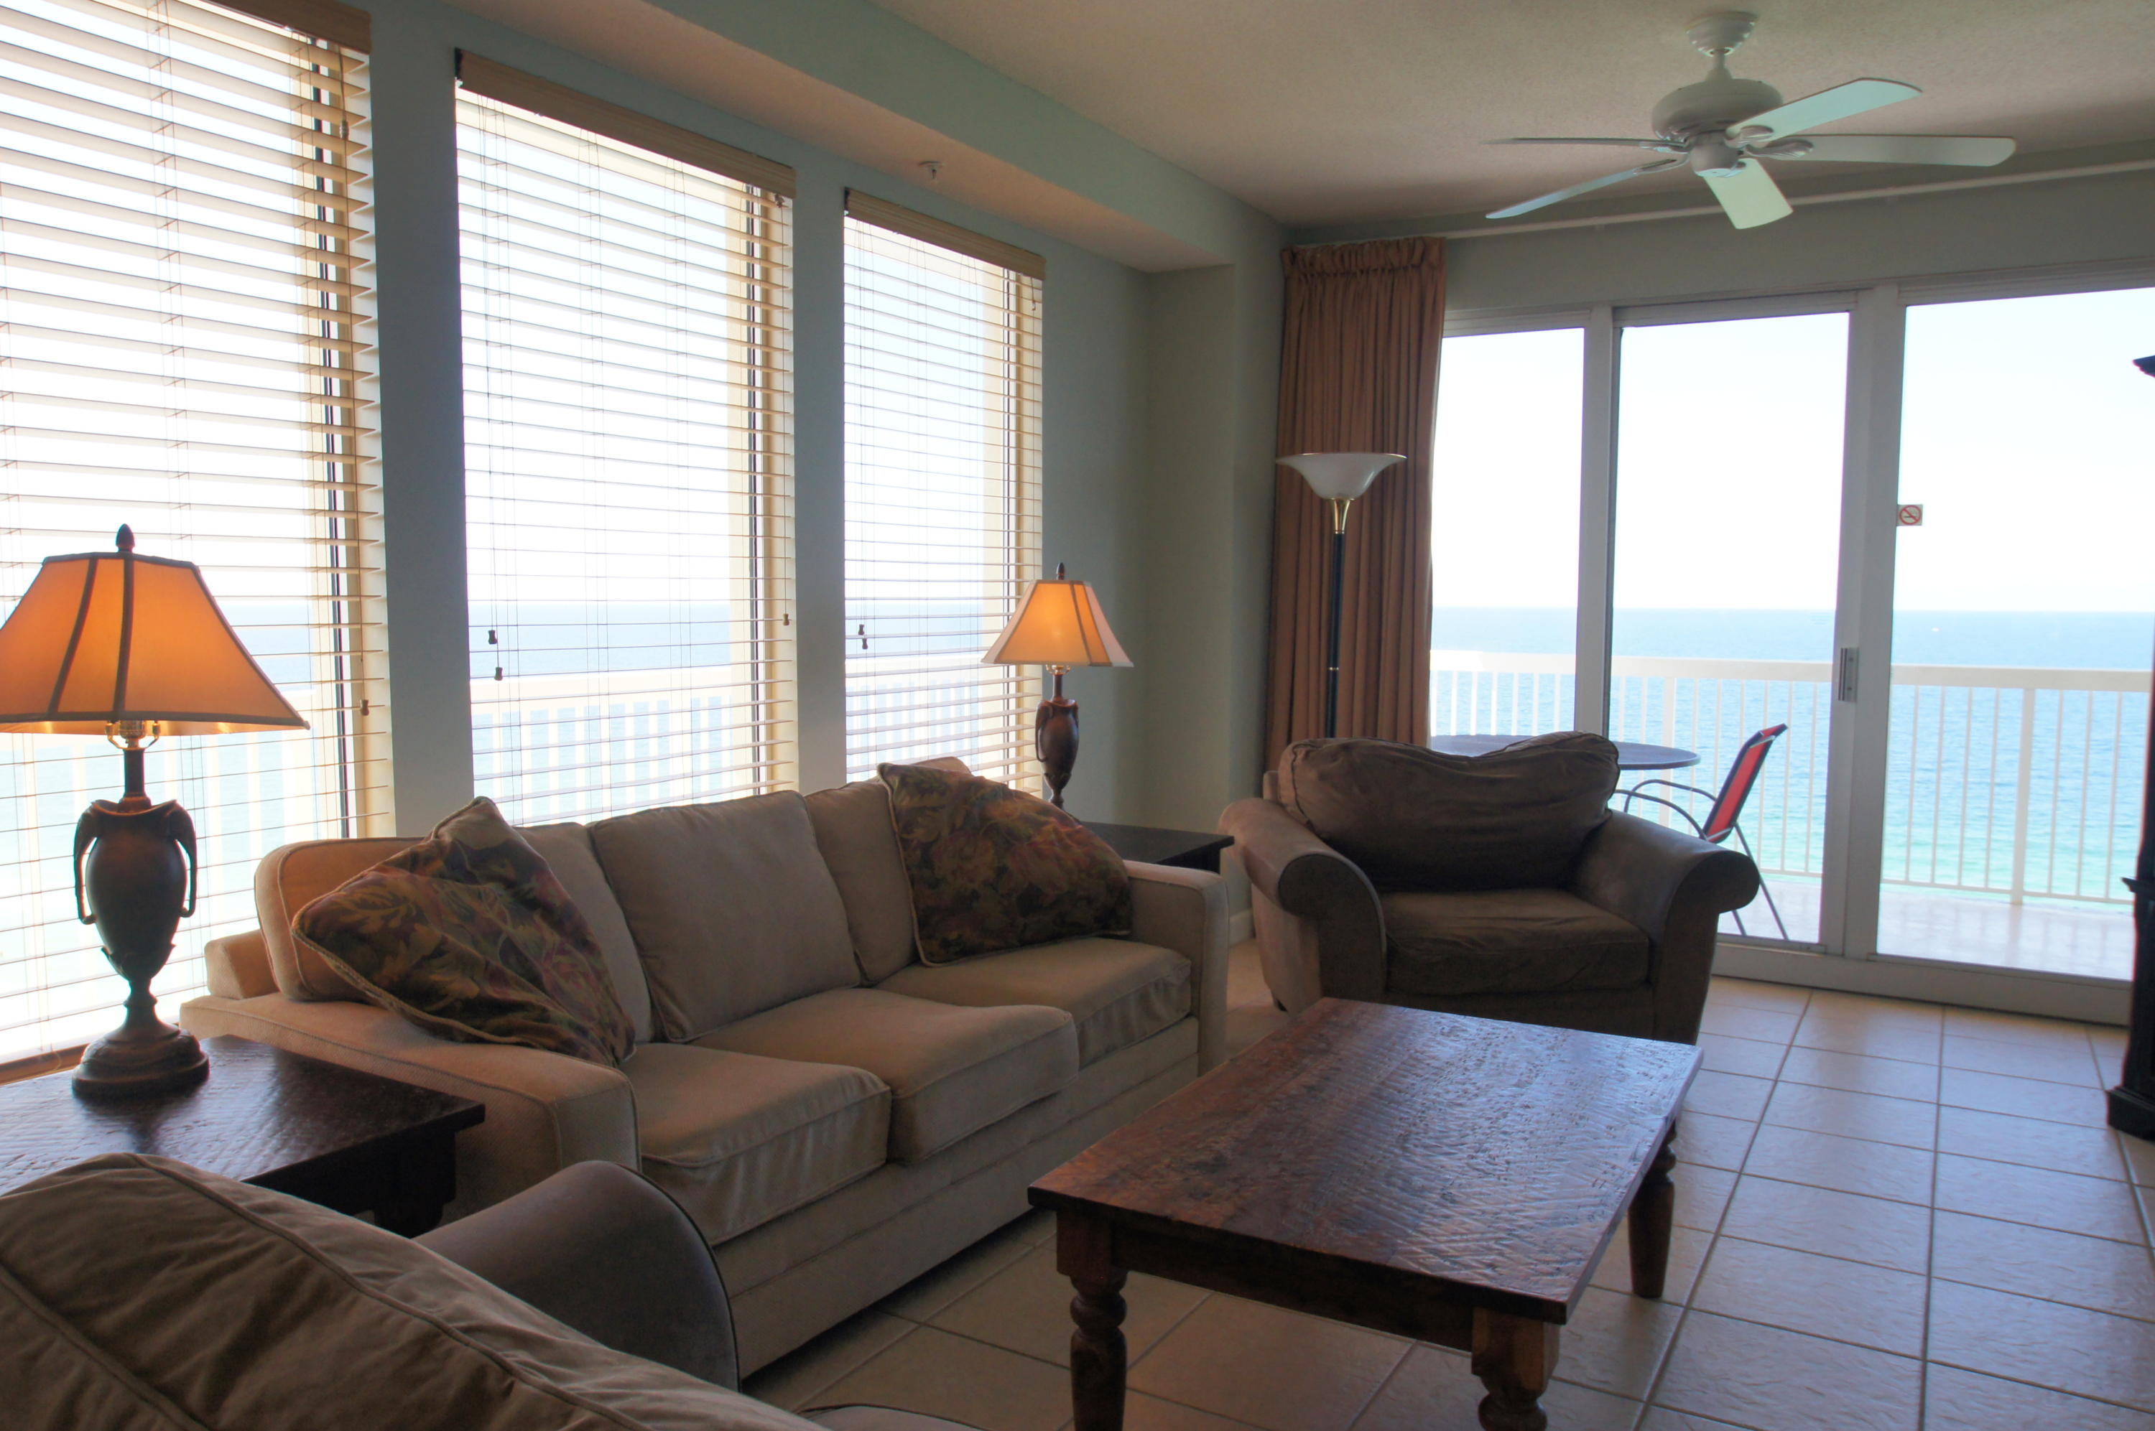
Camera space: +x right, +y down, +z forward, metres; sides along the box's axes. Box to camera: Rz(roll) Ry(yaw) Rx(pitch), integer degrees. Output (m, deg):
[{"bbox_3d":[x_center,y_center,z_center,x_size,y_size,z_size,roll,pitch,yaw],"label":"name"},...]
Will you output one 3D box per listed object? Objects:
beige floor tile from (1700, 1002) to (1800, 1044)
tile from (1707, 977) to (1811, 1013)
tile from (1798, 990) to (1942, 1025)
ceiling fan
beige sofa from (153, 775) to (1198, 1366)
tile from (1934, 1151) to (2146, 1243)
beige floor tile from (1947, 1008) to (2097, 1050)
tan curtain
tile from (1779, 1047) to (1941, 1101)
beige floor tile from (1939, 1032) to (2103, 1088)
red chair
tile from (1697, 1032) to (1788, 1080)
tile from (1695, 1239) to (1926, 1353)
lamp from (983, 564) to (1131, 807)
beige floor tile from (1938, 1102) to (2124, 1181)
[{"bbox_3d":[2.164,1.014,4.747,0.392,0.010,0.392,3,5,32],"label":"beige floor tile"},{"bbox_3d":[2.372,0.989,5.085,0.392,0.010,0.392,3,5,32],"label":"tile"},{"bbox_3d":[2.711,1.006,4.877,0.392,0.010,0.392,3,5,32],"label":"tile"},{"bbox_3d":[1.640,-1.554,3.649,1.350,0.405,1.310,2,5,32],"label":"ceiling fan"},{"bbox_3d":[-0.580,0.653,3.208,0.980,0.920,2.100,3,5,33],"label":"beige sofa"},{"bbox_3d":[2.027,1.024,3.038,0.358,0.012,0.354,2,5,32],"label":"tile"},{"bbox_3d":[3.049,1.022,4.669,0.392,0.010,0.392,3,5,32],"label":"beige floor tile"},{"bbox_3d":[1.020,-0.439,5.348,0.630,2.526,0.150,2,5,32],"label":"tan curtain"},{"bbox_3d":[2.096,0.966,3.840,0.358,0.012,0.354,2,5,32],"label":"tile"},{"bbox_3d":[2.595,0.955,3.954,0.358,0.012,0.354,2,5,32],"label":"beige floor tile"},{"bbox_3d":[2.329,0.492,5.406,0.660,0.880,0.560,3,5,36],"label":"red chair"},{"bbox_3d":[1.786,0.954,4.031,0.358,0.012,0.354,2,5,32],"label":"tile"},{"bbox_3d":[1.339,1.058,2.619,0.358,0.012,0.354,2,5,32],"label":"tile"},{"bbox_3d":[-0.048,-0.034,4.065,0.380,0.786,0.380,1,4,15],"label":"lamp"},{"bbox_3d":[2.424,1.095,3.657,0.392,0.010,0.392,3,5,32],"label":"beige floor tile"}]

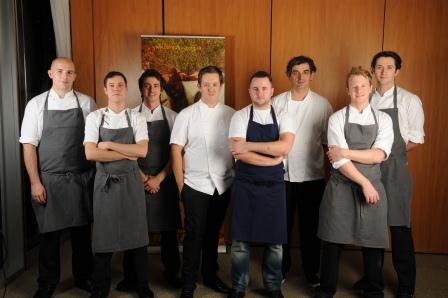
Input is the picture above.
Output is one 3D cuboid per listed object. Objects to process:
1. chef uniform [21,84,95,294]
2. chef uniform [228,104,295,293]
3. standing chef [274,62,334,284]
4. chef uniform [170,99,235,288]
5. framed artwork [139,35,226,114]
[{"bbox_3d":[-1.289,0.326,3.694,0.550,1.586,0.380,-2,9,-14],"label":"chef uniform"},{"bbox_3d":[0.285,0.388,3.700,0.509,1.499,0.360,1,9,2],"label":"chef uniform"},{"bbox_3d":[0.641,0.203,3.917,0.492,1.889,0.340,2,9,6],"label":"standing chef"},{"bbox_3d":[-0.167,0.369,3.708,0.503,1.524,0.380,-1,9,-9],"label":"chef uniform"},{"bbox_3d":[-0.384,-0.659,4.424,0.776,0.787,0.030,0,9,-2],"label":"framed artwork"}]

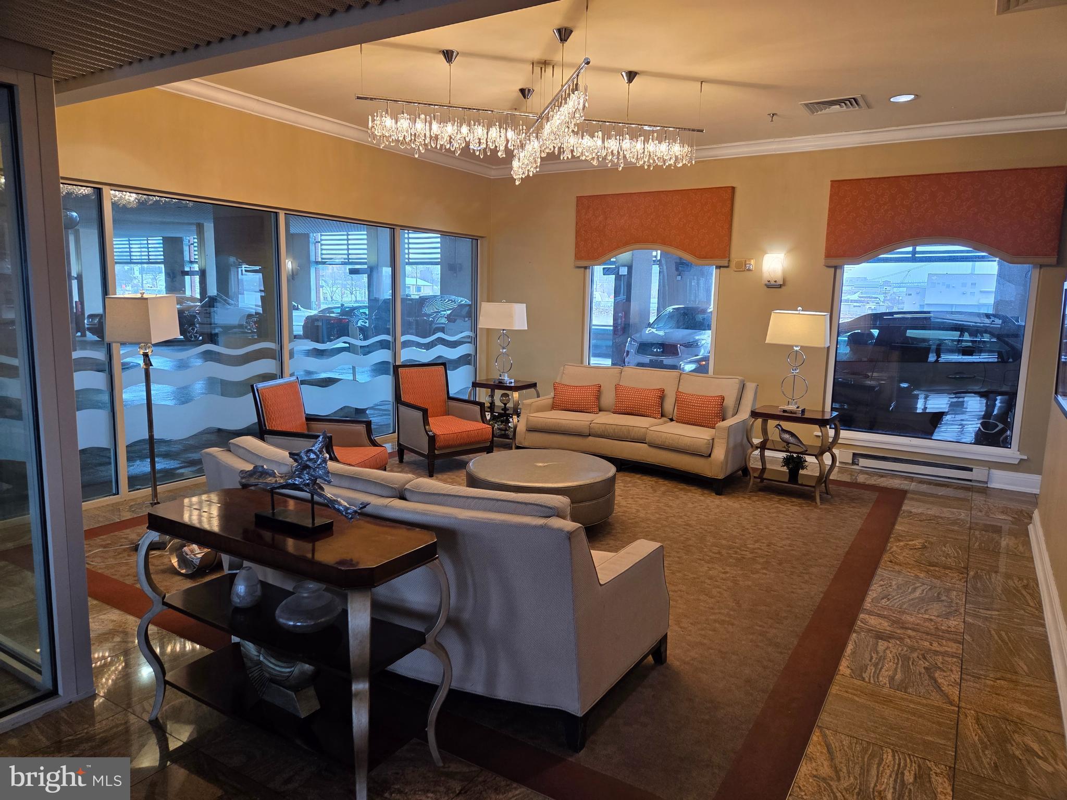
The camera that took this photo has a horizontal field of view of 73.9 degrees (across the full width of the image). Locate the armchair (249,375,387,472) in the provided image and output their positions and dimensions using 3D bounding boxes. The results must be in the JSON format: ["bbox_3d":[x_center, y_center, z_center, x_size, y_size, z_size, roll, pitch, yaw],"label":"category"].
[{"bbox_3d":[-1.614,0.330,5.462,0.786,0.923,0.680,3,9,11],"label":"armchair"}]

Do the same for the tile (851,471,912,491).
[{"bbox_3d":[3.264,0.753,6.608,0.459,0.012,0.498,6,9,32],"label":"tile"}]

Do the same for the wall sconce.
[{"bbox_3d":[2.363,-1.272,6.971,0.176,0.332,0.100,6,9,32],"label":"wall sconce"}]

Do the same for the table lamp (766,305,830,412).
[{"bbox_3d":[2.173,-0.333,5.871,0.474,0.866,0.203,6,10,33],"label":"table lamp"}]

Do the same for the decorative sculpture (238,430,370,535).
[{"bbox_3d":[-0.788,0.268,2.399,0.560,0.360,0.160,5,9,25],"label":"decorative sculpture"}]

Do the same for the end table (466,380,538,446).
[{"bbox_3d":[-0.339,0.161,7.553,0.680,0.697,0.486,6,10,32],"label":"end table"}]

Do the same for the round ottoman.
[{"bbox_3d":[0.050,0.657,5.169,1.070,0.390,1.070,1,8,0],"label":"round ottoman"}]

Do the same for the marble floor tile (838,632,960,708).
[{"bbox_3d":[1.657,1.207,3.188,0.458,0.015,0.458,6,10,32],"label":"marble floor tile"}]

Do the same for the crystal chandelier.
[{"bbox_3d":[0.054,-1.994,4.932,1.764,0.658,1.764,6,9,32],"label":"crystal chandelier"}]

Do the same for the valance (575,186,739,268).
[{"bbox_3d":[1.277,-1.895,7.849,1.849,0.807,0.120,6,9,32],"label":"valance"}]

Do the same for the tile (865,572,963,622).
[{"bbox_3d":[2.079,1.076,3.852,0.460,0.016,0.440,6,9,32],"label":"tile"}]

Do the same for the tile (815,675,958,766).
[{"bbox_3d":[1.366,1.222,2.730,0.456,0.016,0.438,6,9,32],"label":"tile"}]

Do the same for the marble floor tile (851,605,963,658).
[{"bbox_3d":[1.901,1.155,3.572,0.458,0.015,0.458,6,10,32],"label":"marble floor tile"}]

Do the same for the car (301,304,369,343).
[{"bbox_3d":[-6.934,-2.913,27.200,1.840,1.440,4.800,3,9,12],"label":"car"}]

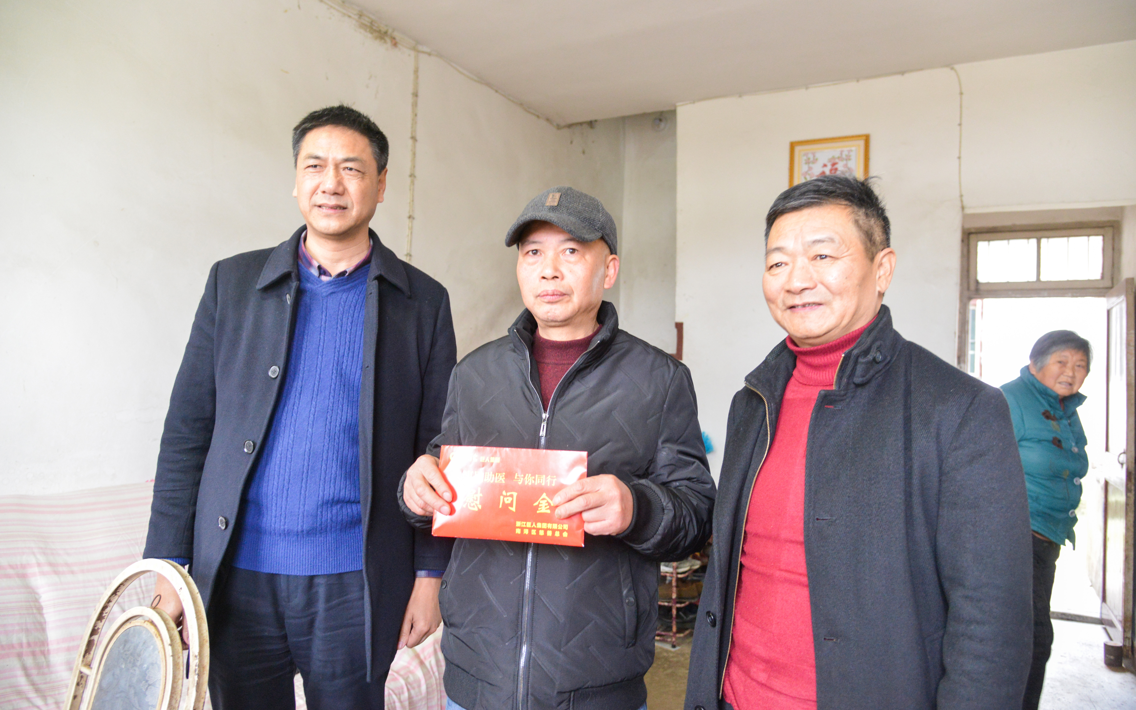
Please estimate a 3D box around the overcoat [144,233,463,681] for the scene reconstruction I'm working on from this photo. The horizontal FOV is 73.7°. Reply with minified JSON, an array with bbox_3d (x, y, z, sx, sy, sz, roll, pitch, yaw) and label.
[{"bbox_3d":[-0.516,0.179,1.434,0.570,0.850,0.360,2,-1,-6],"label":"overcoat"}]

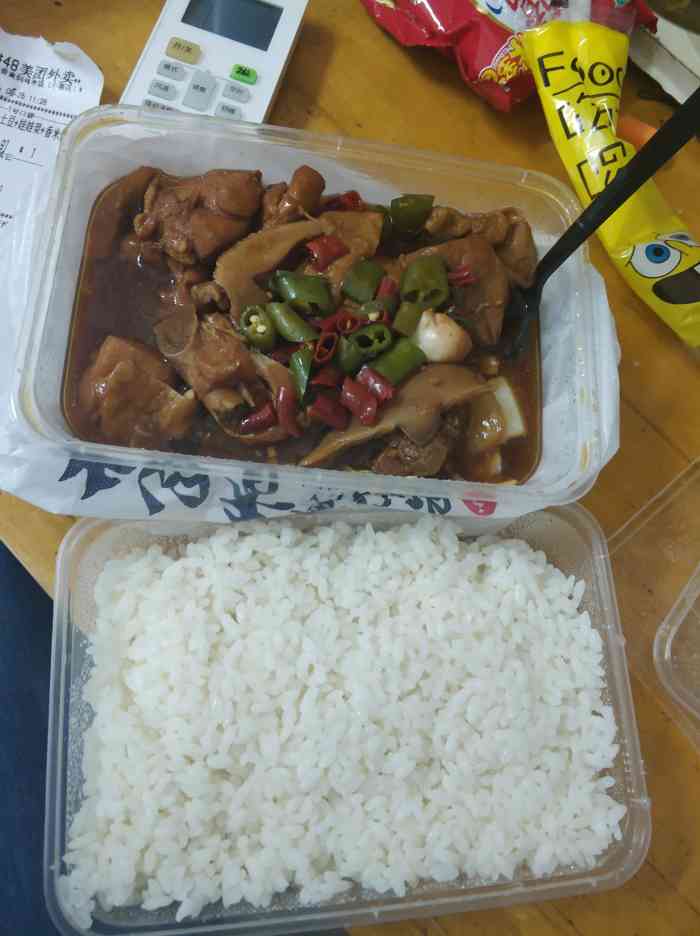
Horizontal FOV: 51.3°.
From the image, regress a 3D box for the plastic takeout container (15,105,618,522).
[{"bbox_3d":[-0.010,-0.043,0.252,0.174,0.060,0.119,6,73,-9],"label":"plastic takeout container"}]

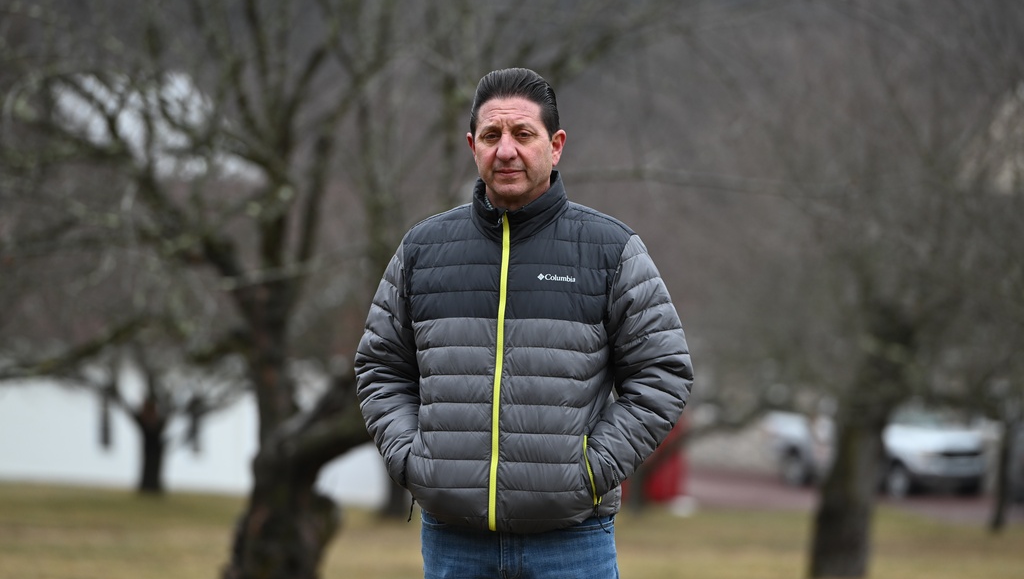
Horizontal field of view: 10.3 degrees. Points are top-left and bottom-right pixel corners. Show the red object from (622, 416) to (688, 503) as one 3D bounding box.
[{"bbox_3d":[2.150,2.830,97.000,1.800,1.550,1.700,0,-2,0],"label":"red object"}]

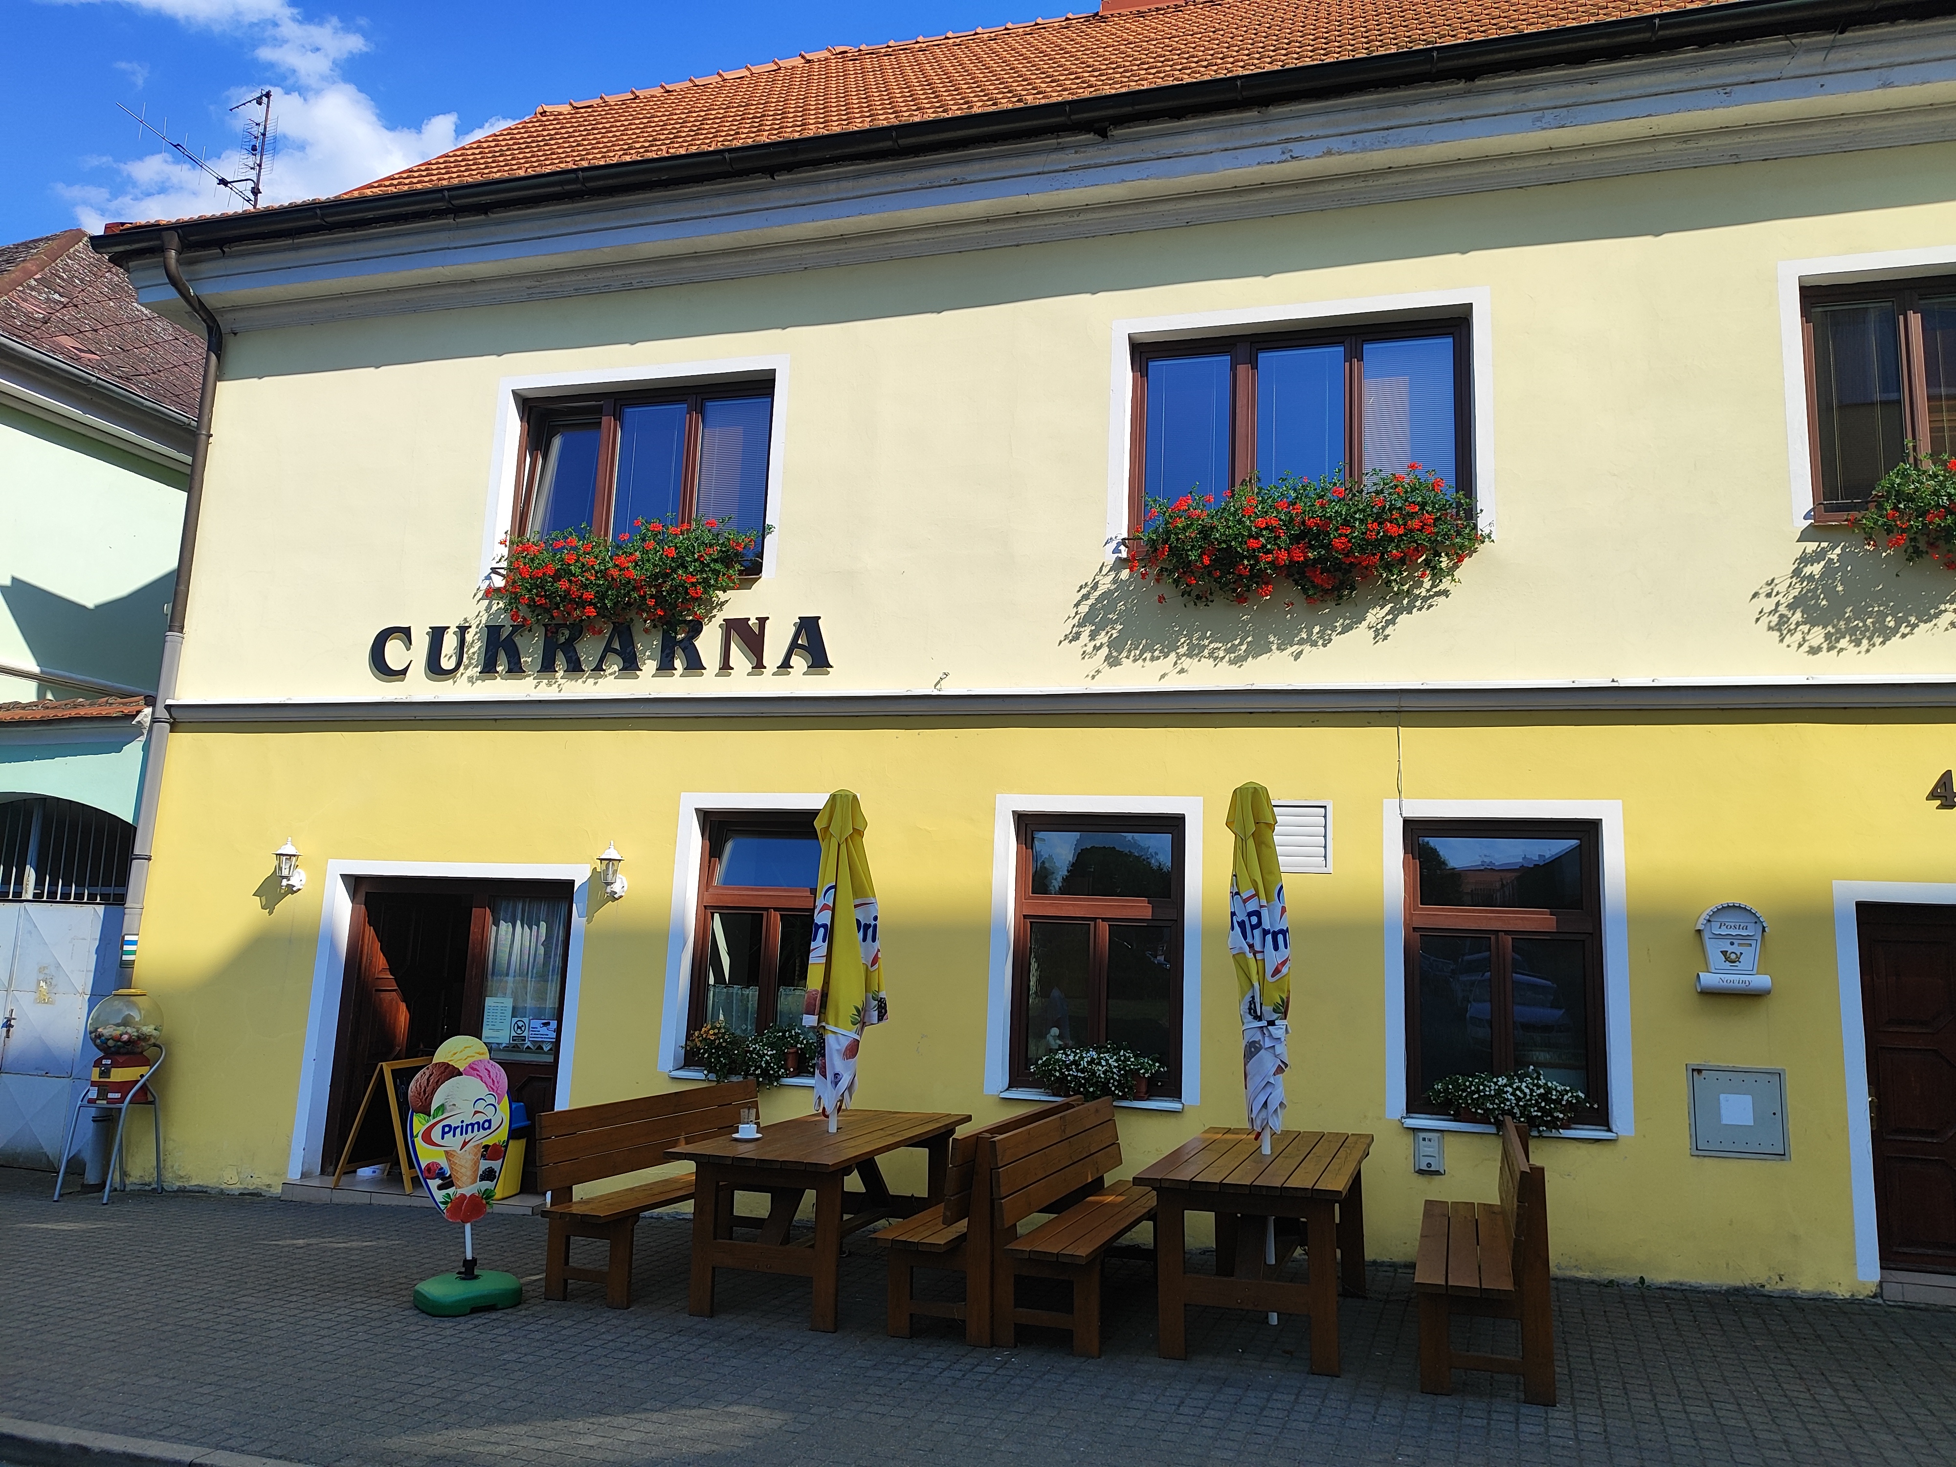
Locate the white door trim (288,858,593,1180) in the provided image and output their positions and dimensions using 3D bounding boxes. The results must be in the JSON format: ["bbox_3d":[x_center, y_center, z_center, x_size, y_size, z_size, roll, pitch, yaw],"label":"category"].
[{"bbox_3d":[-3.680,2.001,9.350,2.120,2.216,0.149,0,-10,15],"label":"white door trim"}]

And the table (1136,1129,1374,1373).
[{"bbox_3d":[1.357,2.353,6.316,0.858,0.761,1.814,-3,-10,20],"label":"table"}]

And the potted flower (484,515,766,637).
[{"bbox_3d":[-2.401,-1.043,9.309,1.860,0.680,0.420,0,-10,15],"label":"potted flower"}]

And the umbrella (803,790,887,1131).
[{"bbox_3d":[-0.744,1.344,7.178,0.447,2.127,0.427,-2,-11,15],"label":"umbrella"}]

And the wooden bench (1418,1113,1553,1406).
[{"bbox_3d":[2.204,2.233,5.956,0.489,0.891,1.861,-3,-9,19],"label":"wooden bench"}]

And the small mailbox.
[{"bbox_3d":[4.029,1.150,7.250,0.356,0.490,0.120,0,-10,15],"label":"small mailbox"}]

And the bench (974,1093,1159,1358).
[{"bbox_3d":[0.550,2.307,6.512,0.489,0.891,1.861,-3,-10,21],"label":"bench"}]

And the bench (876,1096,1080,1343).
[{"bbox_3d":[0.112,2.366,6.835,0.570,0.890,2.050,-1,-11,20],"label":"bench"}]

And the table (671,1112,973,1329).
[{"bbox_3d":[-0.757,2.446,6.951,0.858,0.761,1.814,-3,-10,19],"label":"table"}]

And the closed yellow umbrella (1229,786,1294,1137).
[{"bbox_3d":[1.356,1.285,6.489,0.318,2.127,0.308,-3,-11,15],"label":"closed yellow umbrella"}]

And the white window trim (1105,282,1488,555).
[{"bbox_3d":[1.991,-1.918,8.515,2.329,1.607,0.140,0,-10,15],"label":"white window trim"}]

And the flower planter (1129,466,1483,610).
[{"bbox_3d":[1.920,-1.140,8.126,2.040,0.740,0.420,0,-10,15],"label":"flower planter"}]

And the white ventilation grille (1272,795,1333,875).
[{"bbox_3d":[1.868,0.612,8.003,0.430,0.435,0.040,0,-10,15],"label":"white ventilation grille"}]

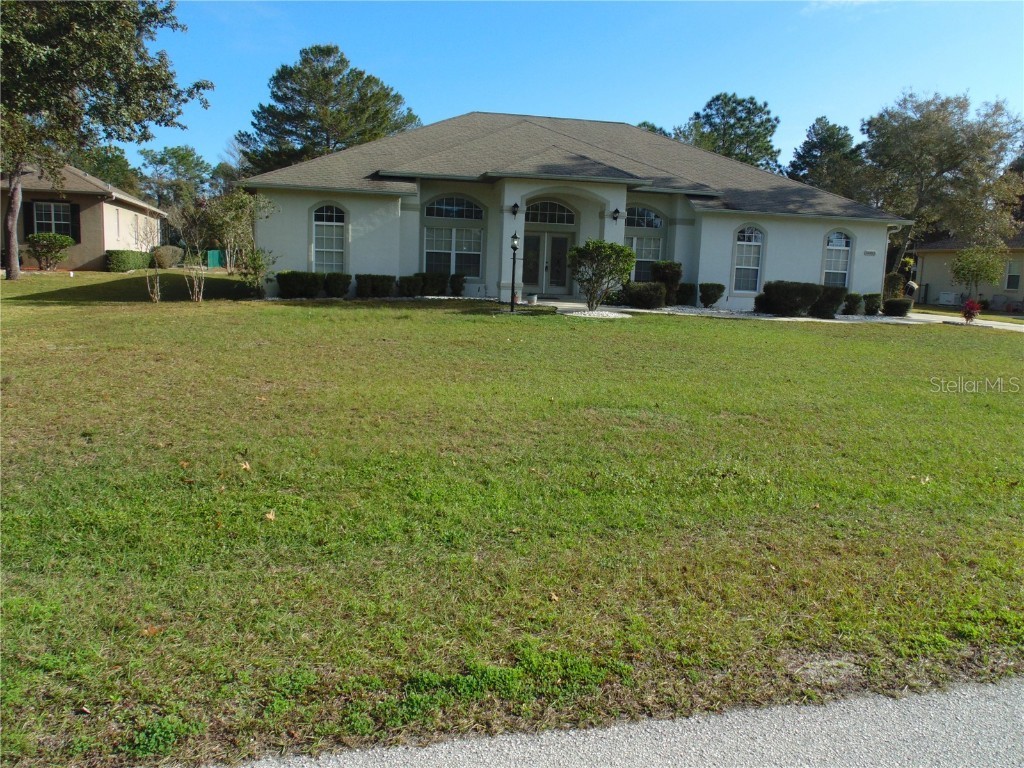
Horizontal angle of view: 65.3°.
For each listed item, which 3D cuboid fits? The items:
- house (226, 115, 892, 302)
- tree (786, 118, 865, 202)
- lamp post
[{"bbox_3d":[1.504,-7.118,32.508,22.000,7.250,16.000,1,8,-12],"label":"house"},{"bbox_3d":[23.213,-13.290,60.926,5.900,13.300,5.600,1,8,-12],"label":"tree"},{"bbox_3d":[0.083,-3.113,22.200,0.220,2.200,0.220,1,8,-12],"label":"lamp post"}]

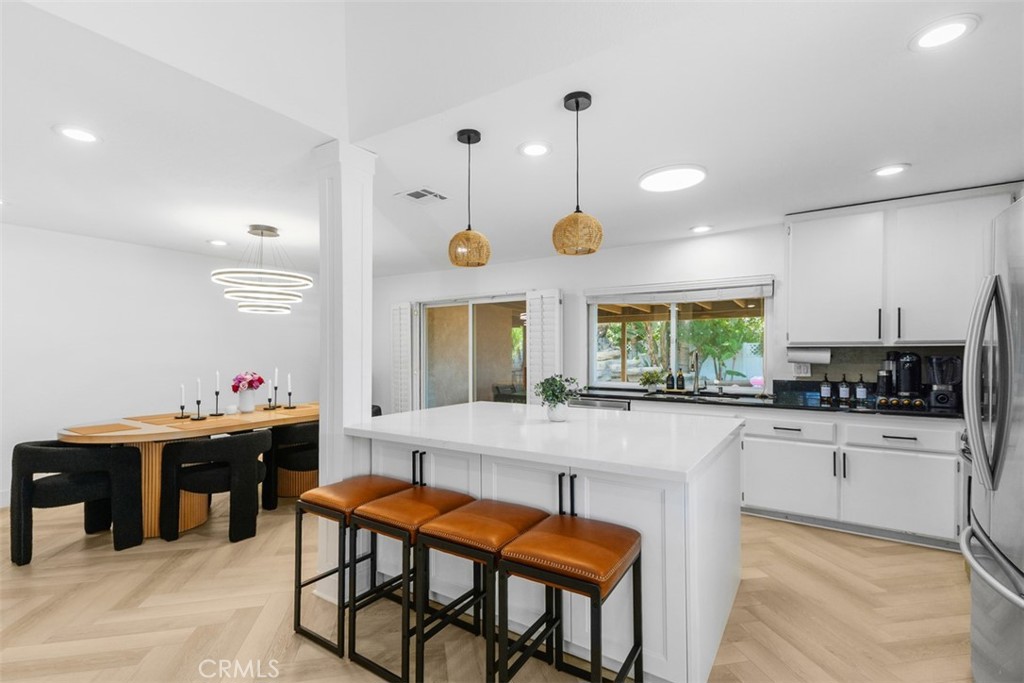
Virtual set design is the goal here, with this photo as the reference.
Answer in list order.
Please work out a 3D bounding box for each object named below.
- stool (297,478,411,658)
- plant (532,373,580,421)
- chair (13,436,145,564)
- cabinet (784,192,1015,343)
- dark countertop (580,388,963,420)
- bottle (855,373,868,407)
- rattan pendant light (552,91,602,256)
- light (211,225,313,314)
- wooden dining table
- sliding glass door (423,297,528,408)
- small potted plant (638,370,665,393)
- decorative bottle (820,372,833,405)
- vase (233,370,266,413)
[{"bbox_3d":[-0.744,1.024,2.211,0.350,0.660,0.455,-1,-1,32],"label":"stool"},{"bbox_3d":[0.265,0.330,2.653,0.270,0.270,0.270,0,-1,0],"label":"plant"},{"bbox_3d":[-2.961,1.027,3.086,0.640,0.740,0.600,-1,-2,34],"label":"chair"},{"bbox_3d":[2.895,-0.503,3.515,1.310,1.080,0.330,-1,-2,34],"label":"cabinet"},{"bbox_3d":[1.901,0.480,3.723,2.930,0.045,0.640,-1,-1,32],"label":"dark countertop"},{"bbox_3d":[2.580,0.352,3.360,0.080,0.212,0.080,-1,-1,32],"label":"bottle"},{"bbox_3d":[0.292,-0.743,2.030,0.225,0.690,0.225,0,-1,0],"label":"rattan pendant light"},{"bbox_3d":[-2.242,-0.651,4.105,0.800,0.749,0.800,-1,-1,32],"label":"light"},{"bbox_3d":[-2.430,1.041,4.137,1.130,0.760,2.480,-1,-2,34],"label":"wooden dining table"},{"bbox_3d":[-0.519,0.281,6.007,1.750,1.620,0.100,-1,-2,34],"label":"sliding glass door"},{"bbox_3d":[1.283,0.367,4.180,0.225,0.215,0.225,-1,-1,32],"label":"small potted plant"},{"bbox_3d":[2.575,0.368,3.721,0.085,0.230,0.085,-1,-2,34],"label":"decorative bottle"},{"bbox_3d":[-2.513,0.471,4.335,0.290,0.390,0.290,-1,-2,34],"label":"vase"}]

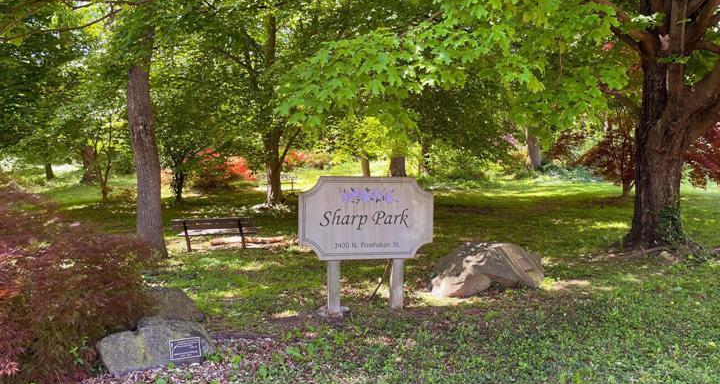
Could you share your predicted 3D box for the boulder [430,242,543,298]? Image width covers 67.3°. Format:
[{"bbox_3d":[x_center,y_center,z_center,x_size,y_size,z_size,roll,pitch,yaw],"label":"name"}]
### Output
[{"bbox_3d":[1.750,1.030,7.600,1.360,0.620,0.900,0,0,-20],"label":"boulder"}]

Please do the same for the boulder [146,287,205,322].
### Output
[{"bbox_3d":[-1.897,1.150,5.500,0.660,0.390,0.500,0,0,-18],"label":"boulder"}]

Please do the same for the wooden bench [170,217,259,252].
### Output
[{"bbox_3d":[-3.264,0.950,12.300,1.830,0.780,0.620,0,0,2],"label":"wooden bench"}]

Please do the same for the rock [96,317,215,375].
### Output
[{"bbox_3d":[-1.637,1.160,4.330,0.840,0.360,0.480,0,0,-25],"label":"rock"}]

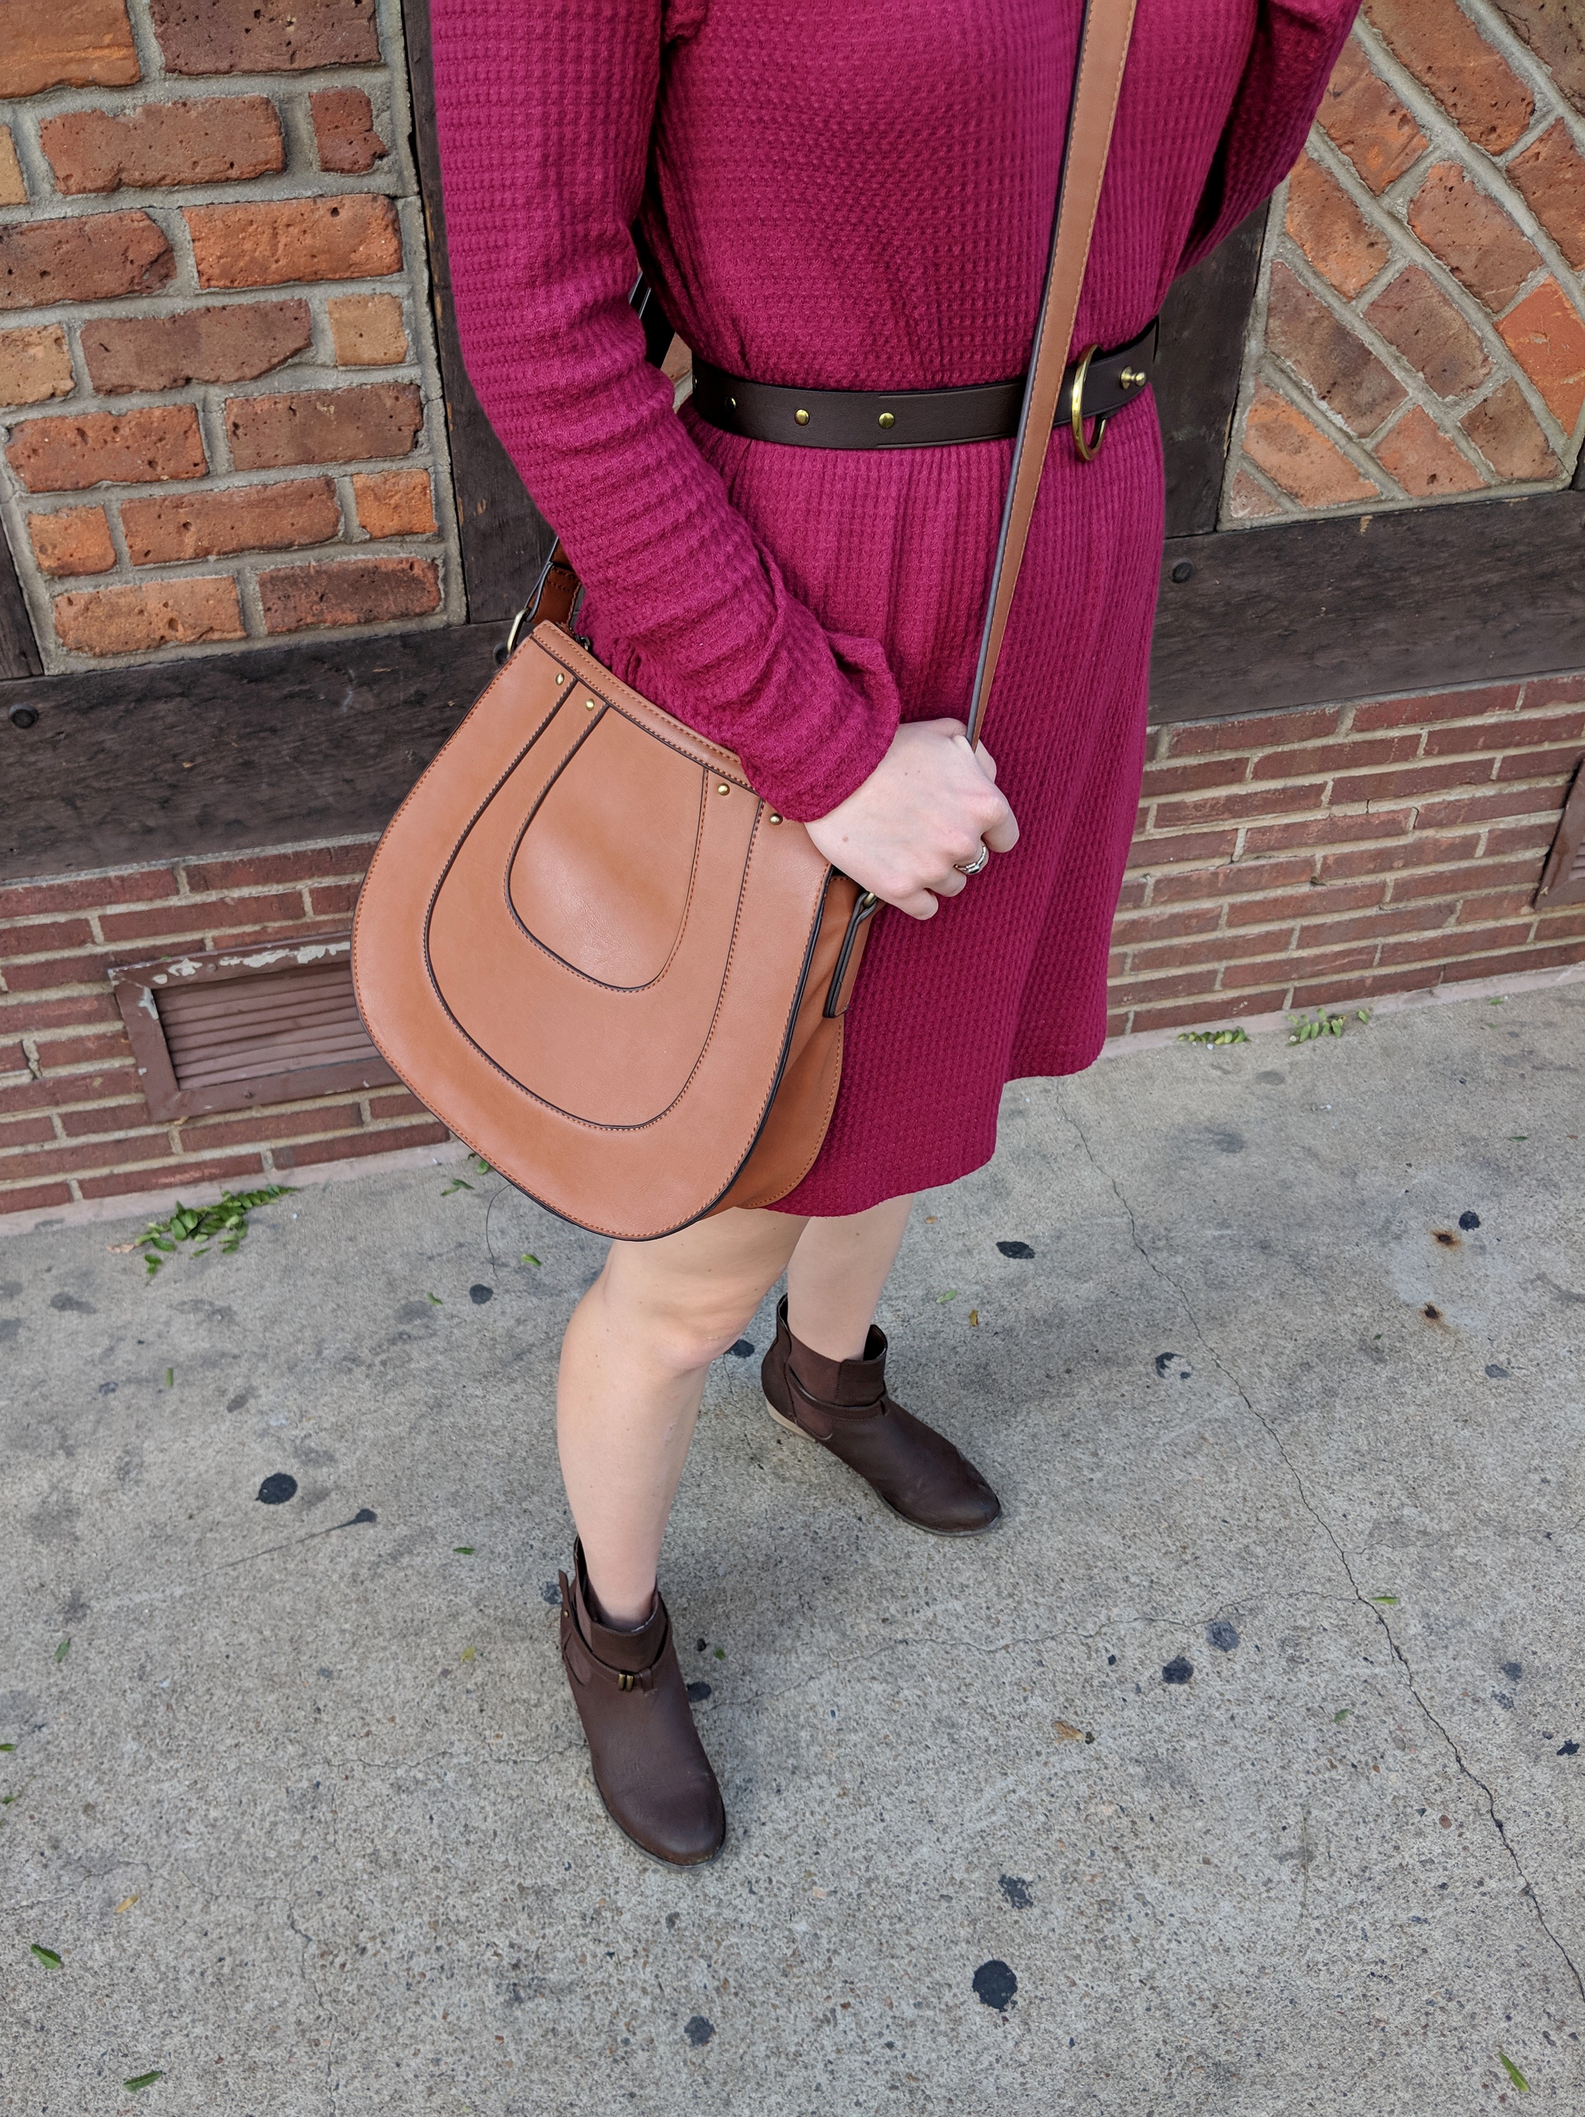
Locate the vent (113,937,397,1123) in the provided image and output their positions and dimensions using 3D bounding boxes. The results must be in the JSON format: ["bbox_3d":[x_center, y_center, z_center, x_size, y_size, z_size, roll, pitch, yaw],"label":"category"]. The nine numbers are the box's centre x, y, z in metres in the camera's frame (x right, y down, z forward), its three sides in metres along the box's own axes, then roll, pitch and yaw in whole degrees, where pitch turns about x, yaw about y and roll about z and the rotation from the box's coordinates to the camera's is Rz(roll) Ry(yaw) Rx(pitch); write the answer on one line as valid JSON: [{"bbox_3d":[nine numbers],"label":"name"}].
[{"bbox_3d":[-0.585,-0.054,1.983,0.400,0.220,0.040,-7,38,-9],"label":"vent"}]

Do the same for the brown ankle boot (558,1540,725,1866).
[{"bbox_3d":[-0.143,0.560,1.462,0.094,0.147,0.263,-16,40,-19],"label":"brown ankle boot"}]

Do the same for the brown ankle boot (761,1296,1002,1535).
[{"bbox_3d":[0.094,0.368,1.712,0.265,0.149,0.094,28,46,33],"label":"brown ankle boot"}]

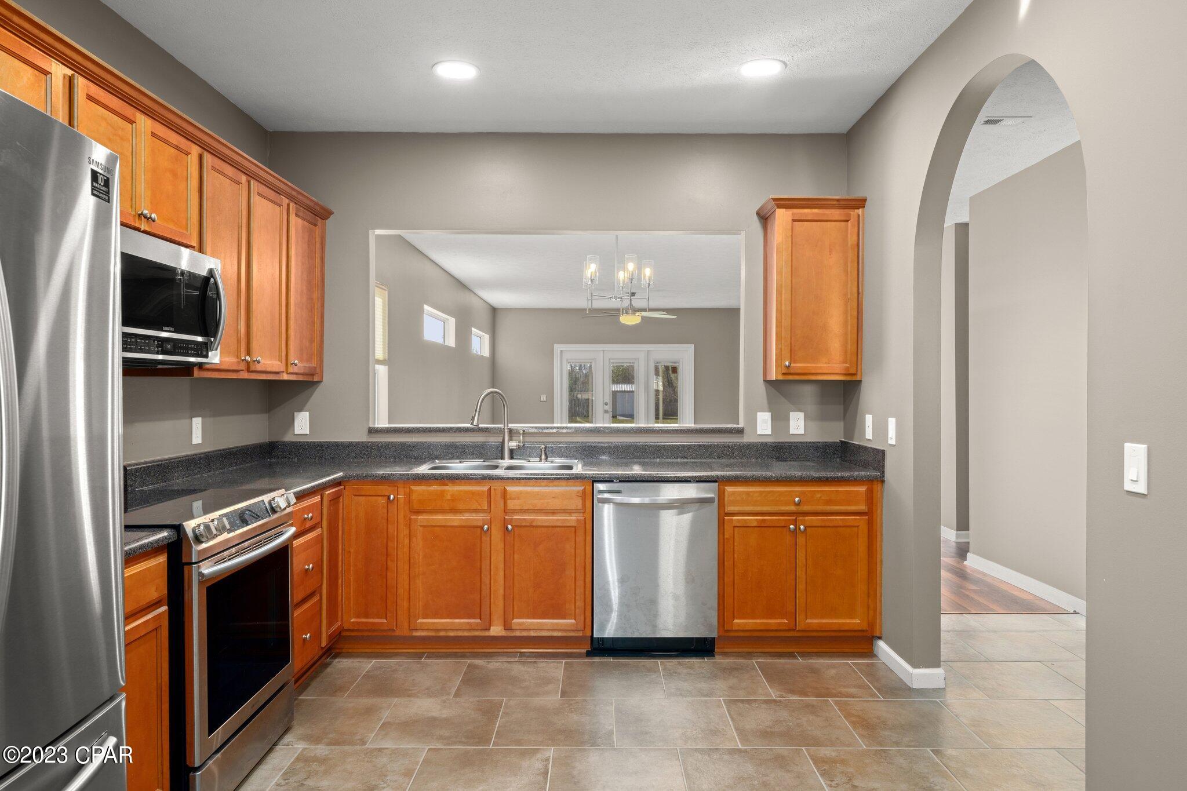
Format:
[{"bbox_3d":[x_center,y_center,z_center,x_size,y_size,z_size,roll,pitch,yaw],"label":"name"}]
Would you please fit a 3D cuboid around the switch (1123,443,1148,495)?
[{"bbox_3d":[1.400,0.188,2.046,0.012,0.124,0.081,0,1,0],"label":"switch"}]

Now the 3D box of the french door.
[{"bbox_3d":[0.573,0.104,14.679,2.577,2.083,0.151,0,1,0],"label":"french door"}]

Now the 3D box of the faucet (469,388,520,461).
[{"bbox_3d":[-0.531,0.162,4.283,0.260,0.397,0.130,0,1,-38],"label":"faucet"}]

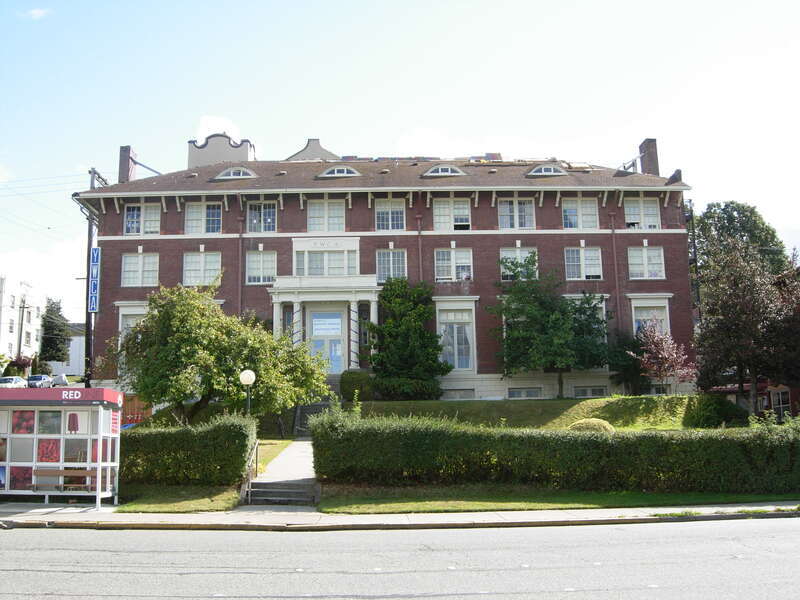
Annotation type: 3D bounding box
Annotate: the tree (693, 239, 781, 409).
[{"bbox_3d":[15.245,1.121,37.446,4.030,7.980,3.900,-1,-10,-2],"label":"tree"}]

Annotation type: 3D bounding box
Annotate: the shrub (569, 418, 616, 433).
[{"bbox_3d":[6.093,4.099,26.440,1.480,0.660,1.400,-1,-10,-2],"label":"shrub"}]

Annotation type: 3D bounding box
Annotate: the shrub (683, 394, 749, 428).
[{"bbox_3d":[12.411,4.422,32.721,2.640,1.400,2.200,-1,-10,-2],"label":"shrub"}]

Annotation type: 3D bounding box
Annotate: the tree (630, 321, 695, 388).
[{"bbox_3d":[12.826,2.746,40.630,3.170,3.520,2.900,-1,-10,-2],"label":"tree"}]

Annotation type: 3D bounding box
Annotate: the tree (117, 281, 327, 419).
[{"bbox_3d":[-5.191,2.073,24.957,6.350,5.250,5.800,-1,-10,-2],"label":"tree"}]

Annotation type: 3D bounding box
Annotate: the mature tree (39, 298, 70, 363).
[{"bbox_3d":[-32.965,3.193,79.611,3.200,7.000,3.400,-1,-10,-2],"label":"mature tree"}]

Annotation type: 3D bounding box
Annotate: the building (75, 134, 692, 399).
[{"bbox_3d":[-0.864,-1.514,53.000,34.500,16.500,16.000,-1,-10,-2],"label":"building"}]

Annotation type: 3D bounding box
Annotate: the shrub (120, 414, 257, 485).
[{"bbox_3d":[-5.074,3.651,19.974,3.300,1.530,1.500,-1,-10,-2],"label":"shrub"}]

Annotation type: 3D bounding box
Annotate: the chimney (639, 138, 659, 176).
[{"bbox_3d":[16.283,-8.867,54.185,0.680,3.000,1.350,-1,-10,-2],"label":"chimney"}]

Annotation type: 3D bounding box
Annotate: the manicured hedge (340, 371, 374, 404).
[{"bbox_3d":[-1.833,3.696,36.609,1.600,1.500,1.500,-1,-10,-2],"label":"manicured hedge"}]

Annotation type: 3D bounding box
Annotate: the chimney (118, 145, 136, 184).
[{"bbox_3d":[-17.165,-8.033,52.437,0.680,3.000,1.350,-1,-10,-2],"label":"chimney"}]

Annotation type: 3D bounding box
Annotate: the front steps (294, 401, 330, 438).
[{"bbox_3d":[-2.858,4.134,28.942,1.620,1.280,2.600,-1,-10,-2],"label":"front steps"}]

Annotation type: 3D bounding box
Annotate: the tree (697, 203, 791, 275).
[{"bbox_3d":[25.129,-0.220,61.712,8.000,14.400,8.000,-1,-10,-2],"label":"tree"}]

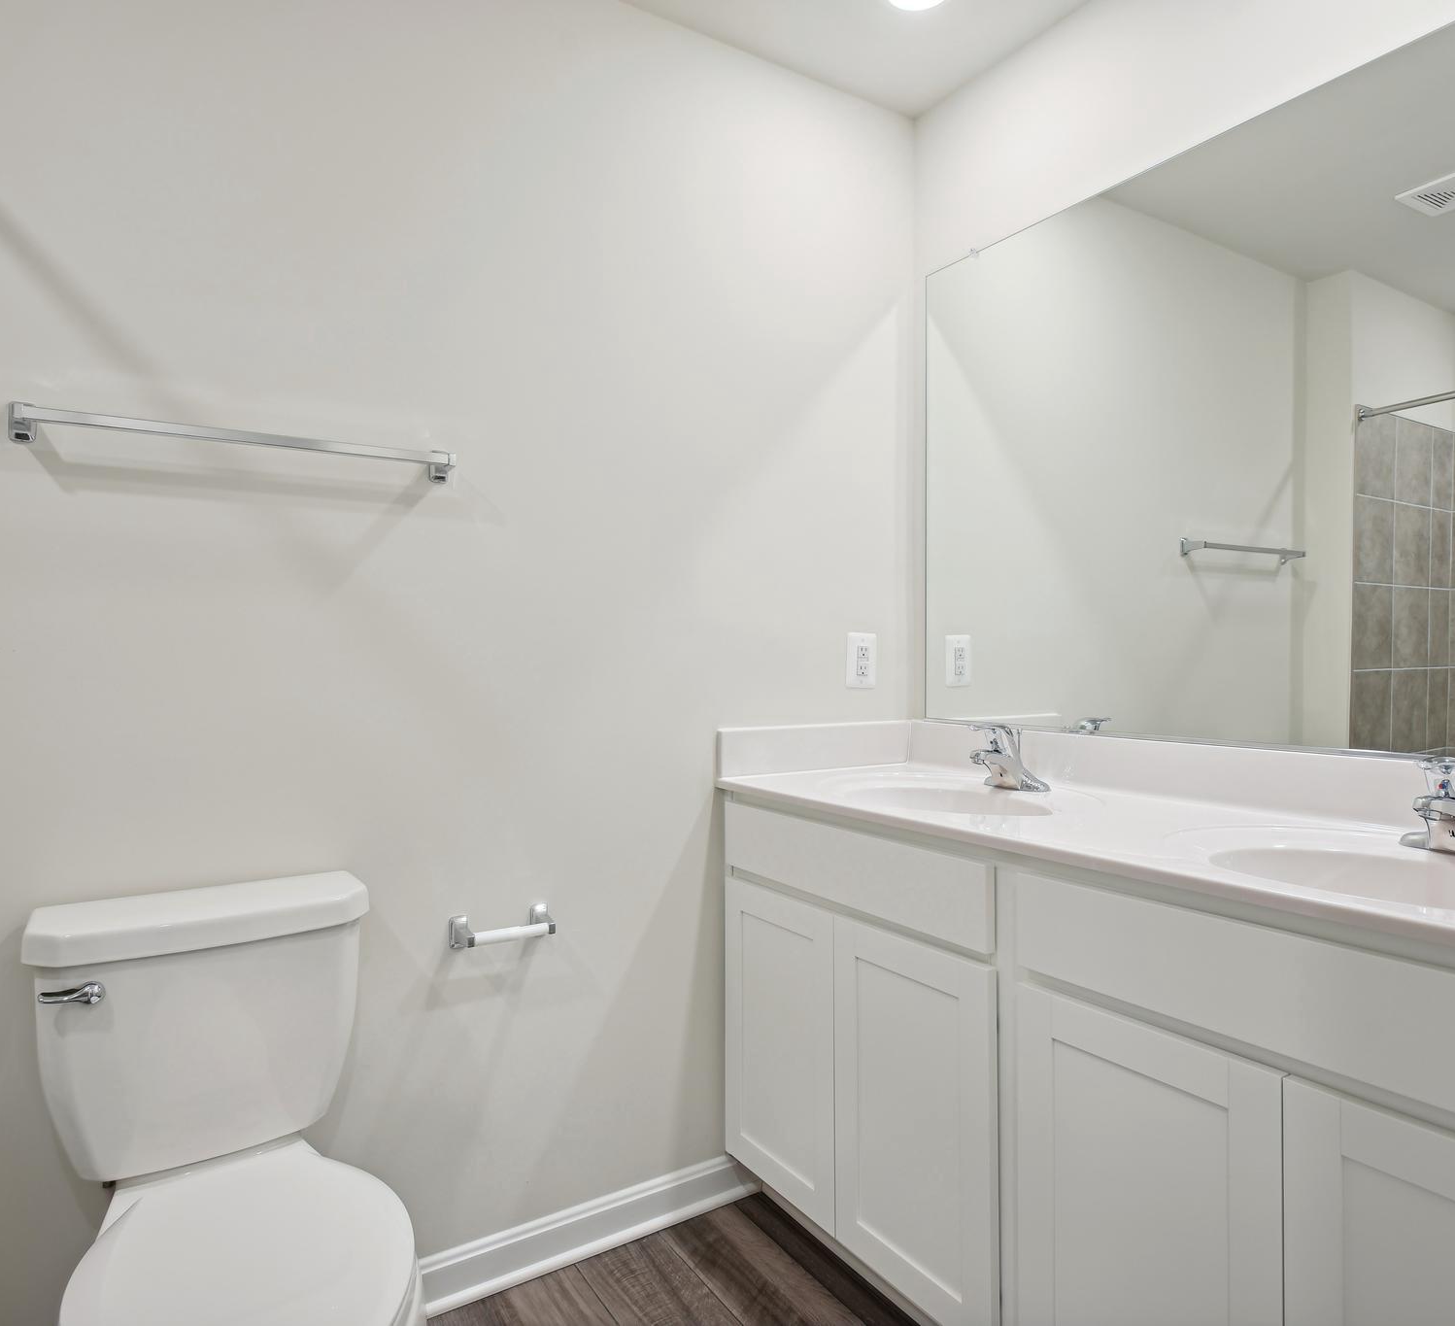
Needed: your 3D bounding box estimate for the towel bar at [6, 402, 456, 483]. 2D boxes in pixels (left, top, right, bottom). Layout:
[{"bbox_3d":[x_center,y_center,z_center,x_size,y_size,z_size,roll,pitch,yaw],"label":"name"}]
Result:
[{"bbox_3d":[-0.738,-0.344,1.467,0.618,0.058,0.073,0,0,-33],"label":"towel bar"}]

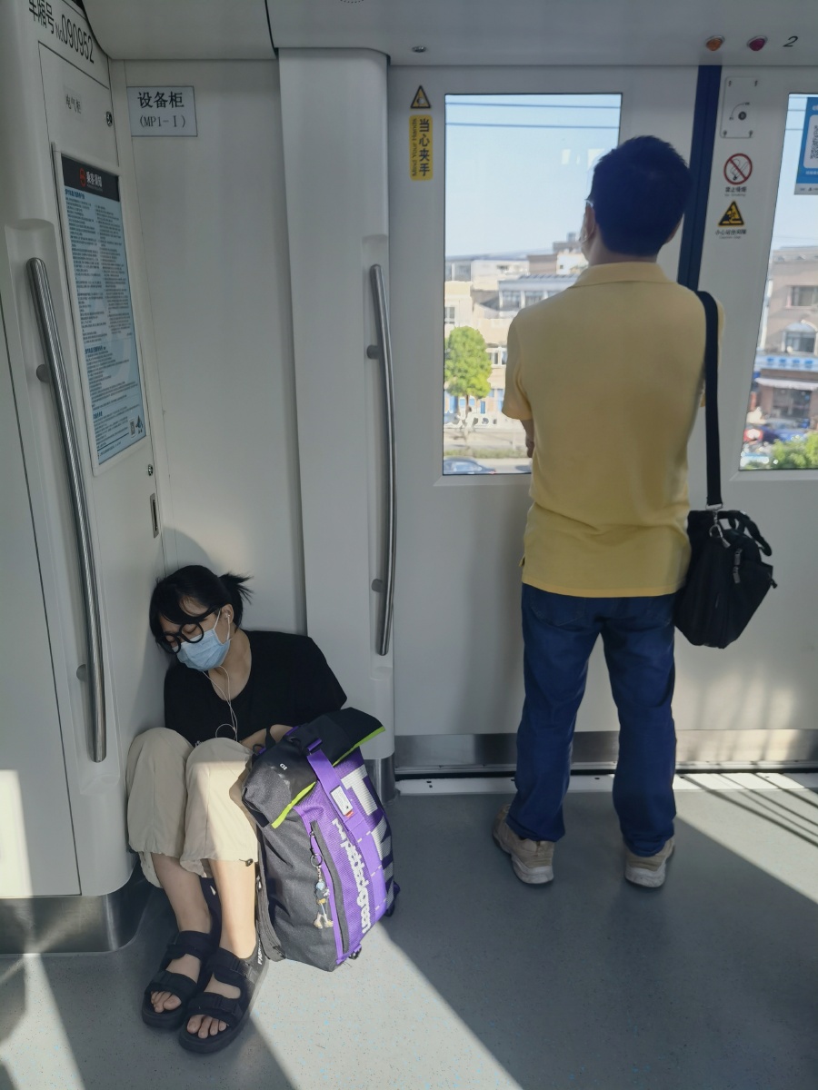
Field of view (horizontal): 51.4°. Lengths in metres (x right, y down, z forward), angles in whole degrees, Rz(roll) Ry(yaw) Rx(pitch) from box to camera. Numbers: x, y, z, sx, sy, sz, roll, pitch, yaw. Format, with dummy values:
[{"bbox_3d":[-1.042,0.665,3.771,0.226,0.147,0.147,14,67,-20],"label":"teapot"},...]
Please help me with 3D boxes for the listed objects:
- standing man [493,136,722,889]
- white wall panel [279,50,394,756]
[{"bbox_3d":[0.428,-0.003,1.911,0.460,1.660,0.320,-3,19,-7],"label":"standing man"},{"bbox_3d":[-0.150,-0.233,2.047,0.225,1.666,0.100,-1,19,-1],"label":"white wall panel"}]

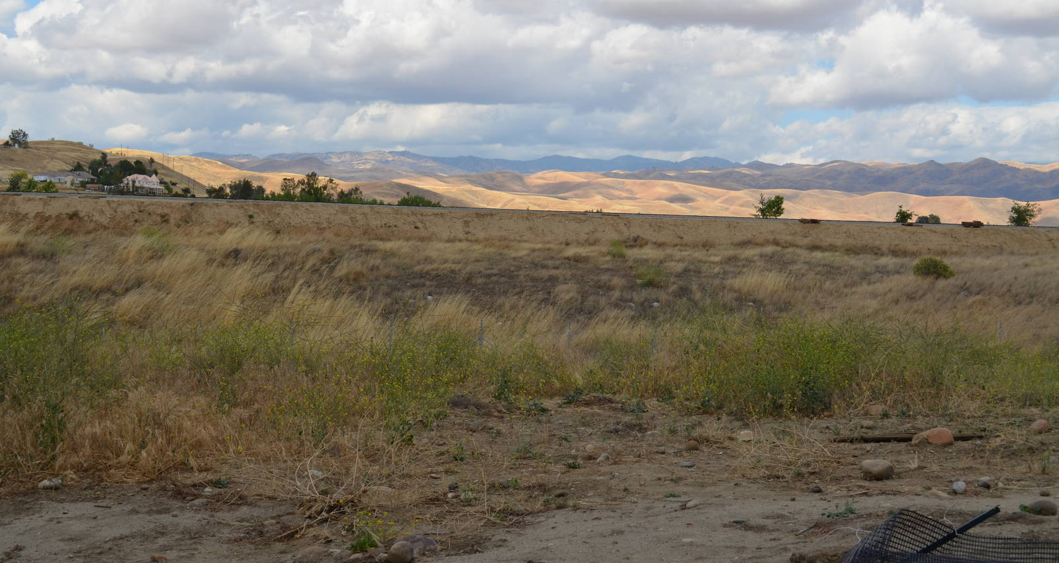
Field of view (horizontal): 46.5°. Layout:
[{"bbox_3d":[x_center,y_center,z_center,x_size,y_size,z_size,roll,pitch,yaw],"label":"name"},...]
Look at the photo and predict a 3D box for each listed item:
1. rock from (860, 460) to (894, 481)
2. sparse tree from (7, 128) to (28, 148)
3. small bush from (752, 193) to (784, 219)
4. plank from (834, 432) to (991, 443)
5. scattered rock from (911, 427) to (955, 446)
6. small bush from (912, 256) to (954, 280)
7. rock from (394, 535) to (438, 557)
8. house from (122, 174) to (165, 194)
[{"bbox_3d":[2.156,1.173,7.650,0.205,0.120,0.165,1,3,0],"label":"rock"},{"bbox_3d":[-298.772,-83.603,720.000,12.500,11.200,11.500,1,3,0],"label":"sparse tree"},{"bbox_3d":[31.937,-10.023,165.000,4.300,3.600,3.800,1,3,0],"label":"small bush"},{"bbox_3d":[2.790,1.147,9.070,1.190,0.050,0.110,0,3,-13],"label":"plank"},{"bbox_3d":[2.921,1.124,8.930,0.285,0.125,0.210,1,3,0],"label":"scattered rock"},{"bbox_3d":[26.193,-0.832,80.000,2.700,1.550,2.400,1,3,0],"label":"small bush"},{"bbox_3d":[-0.534,1.250,5.830,0.205,0.100,0.150,1,3,0],"label":"rock"},{"bbox_3d":[-162.751,-41.010,520.000,18.000,9.000,13.000,1,3,-12],"label":"house"}]

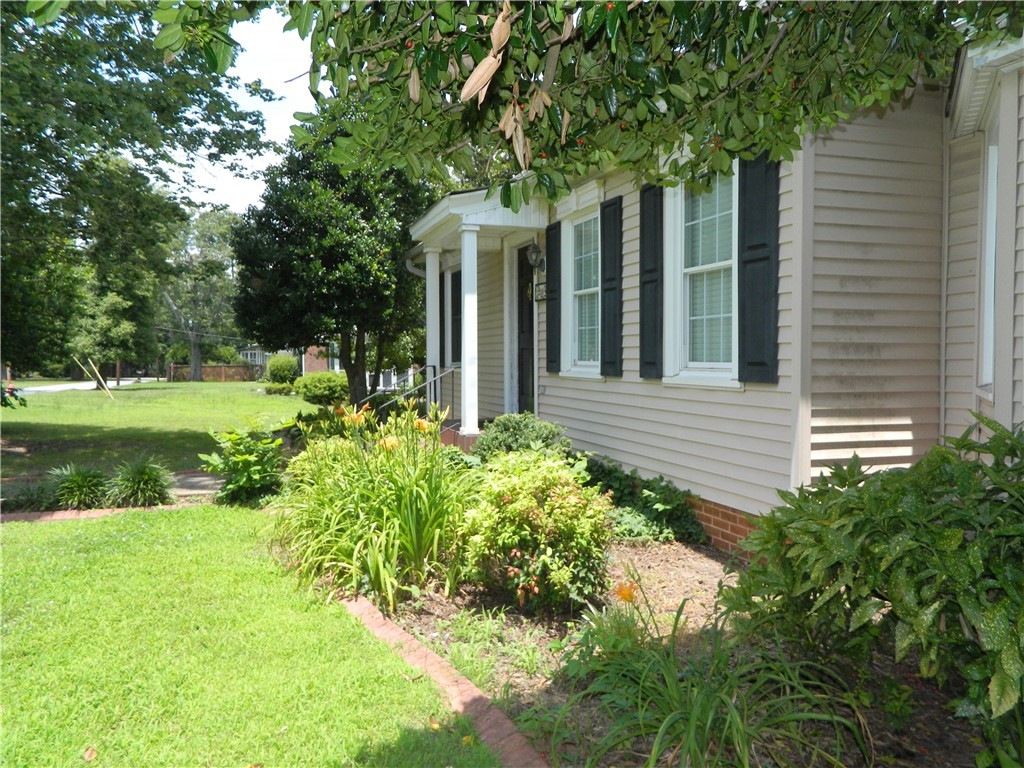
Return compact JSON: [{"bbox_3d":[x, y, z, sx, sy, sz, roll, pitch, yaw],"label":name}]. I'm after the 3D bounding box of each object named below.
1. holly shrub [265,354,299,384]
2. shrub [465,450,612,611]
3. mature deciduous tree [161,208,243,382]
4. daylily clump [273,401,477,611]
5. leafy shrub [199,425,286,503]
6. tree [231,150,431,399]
[{"bbox_3d":[-11.220,-0.660,36.000,1.600,1.550,1.600,0,2,0],"label":"holly shrub"},{"bbox_3d":[0.155,0.790,4.330,0.860,0.810,0.800,0,2,0],"label":"shrub"},{"bbox_3d":[-21.000,-6.000,50.000,6.400,11.800,6.400,0,2,0],"label":"mature deciduous tree"},{"bbox_3d":[-0.870,0.680,4.700,1.280,1.070,1.250,0,2,0],"label":"daylily clump"},{"bbox_3d":[-2.600,0.755,7.100,0.820,0.770,0.750,0,2,0],"label":"leafy shrub"},{"bbox_3d":[-4.730,-2.860,19.500,5.300,7.000,5.000,0,2,0],"label":"tree"}]

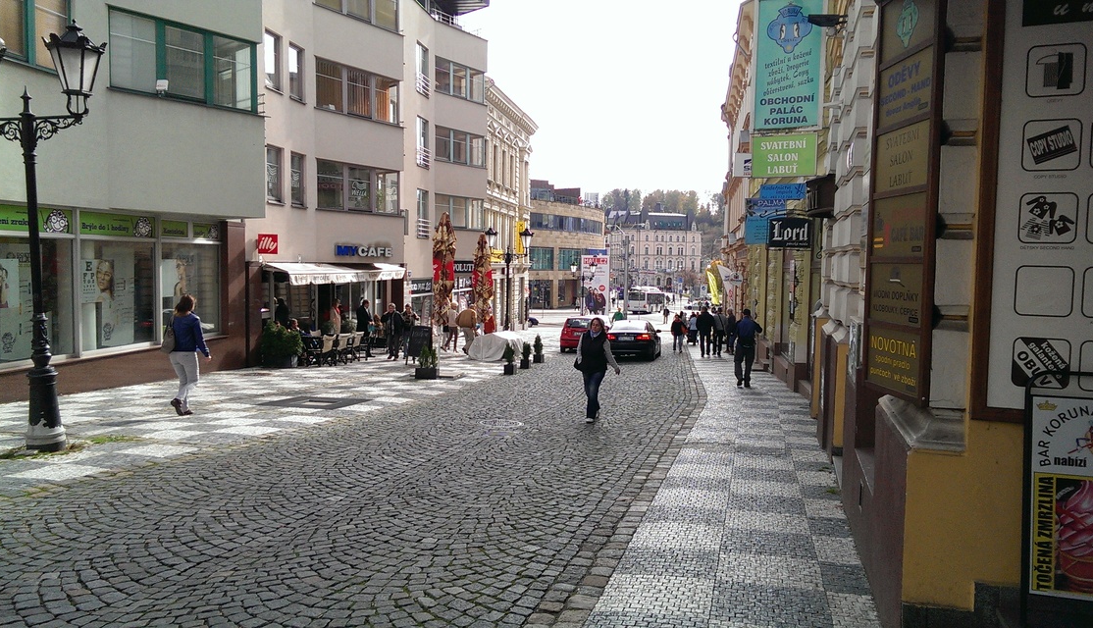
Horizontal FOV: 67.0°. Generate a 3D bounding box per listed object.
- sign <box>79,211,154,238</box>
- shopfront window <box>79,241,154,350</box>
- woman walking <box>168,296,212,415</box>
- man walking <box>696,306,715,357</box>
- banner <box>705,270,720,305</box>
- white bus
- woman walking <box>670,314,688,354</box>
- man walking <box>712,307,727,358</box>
[{"bbox_3d":[-7.939,-1.643,15.385,0.060,0.400,2.080,1,4,9],"label":"sign"},{"bbox_3d":[-7.988,-0.371,15.475,0.100,1.950,2.080,1,3,9],"label":"shopfront window"},{"bbox_3d":[-5.070,0.576,11.701,0.480,1.690,0.460,1,3,12],"label":"woman walking"},{"bbox_3d":[5.533,0.629,28.600,0.600,1.790,0.420,1,4,7],"label":"man walking"},{"bbox_3d":[11.313,-1.764,56.000,0.850,2.350,0.200,2,4,12],"label":"banner"},{"bbox_3d":[13.619,-1.833,110.968,2.500,3.150,12.000,2,4,19],"label":"white bus"},{"bbox_3d":[5.475,0.774,33.876,0.550,1.600,0.420,1,4,8],"label":"woman walking"},{"bbox_3d":[6.194,0.657,29.449,0.520,1.760,0.400,1,3,10],"label":"man walking"}]

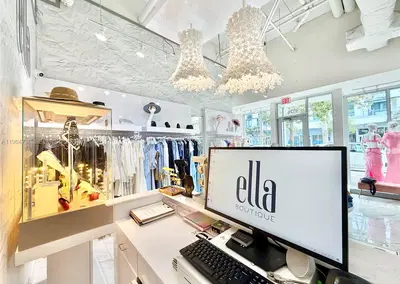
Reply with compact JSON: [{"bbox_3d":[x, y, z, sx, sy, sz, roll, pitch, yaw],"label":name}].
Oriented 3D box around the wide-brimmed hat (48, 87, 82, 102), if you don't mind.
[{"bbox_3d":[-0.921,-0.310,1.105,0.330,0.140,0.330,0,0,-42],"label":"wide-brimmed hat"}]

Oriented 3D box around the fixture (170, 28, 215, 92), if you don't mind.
[{"bbox_3d":[-0.085,-0.945,1.840,0.500,0.630,0.500,0,0,0],"label":"fixture"}]

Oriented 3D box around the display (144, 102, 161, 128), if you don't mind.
[{"bbox_3d":[-1.277,-0.712,4.350,0.400,0.690,0.270,0,0,-42],"label":"display"}]

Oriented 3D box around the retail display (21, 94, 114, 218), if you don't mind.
[{"bbox_3d":[-0.905,0.090,1.140,0.425,0.650,0.430,0,0,-42],"label":"retail display"}]

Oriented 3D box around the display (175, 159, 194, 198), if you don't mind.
[{"bbox_3d":[-0.119,0.280,1.240,0.130,0.290,0.130,0,0,-42],"label":"display"}]

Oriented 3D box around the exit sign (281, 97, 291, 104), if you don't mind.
[{"bbox_3d":[3.049,-1.464,5.750,0.060,0.210,0.320,0,0,-42],"label":"exit sign"}]

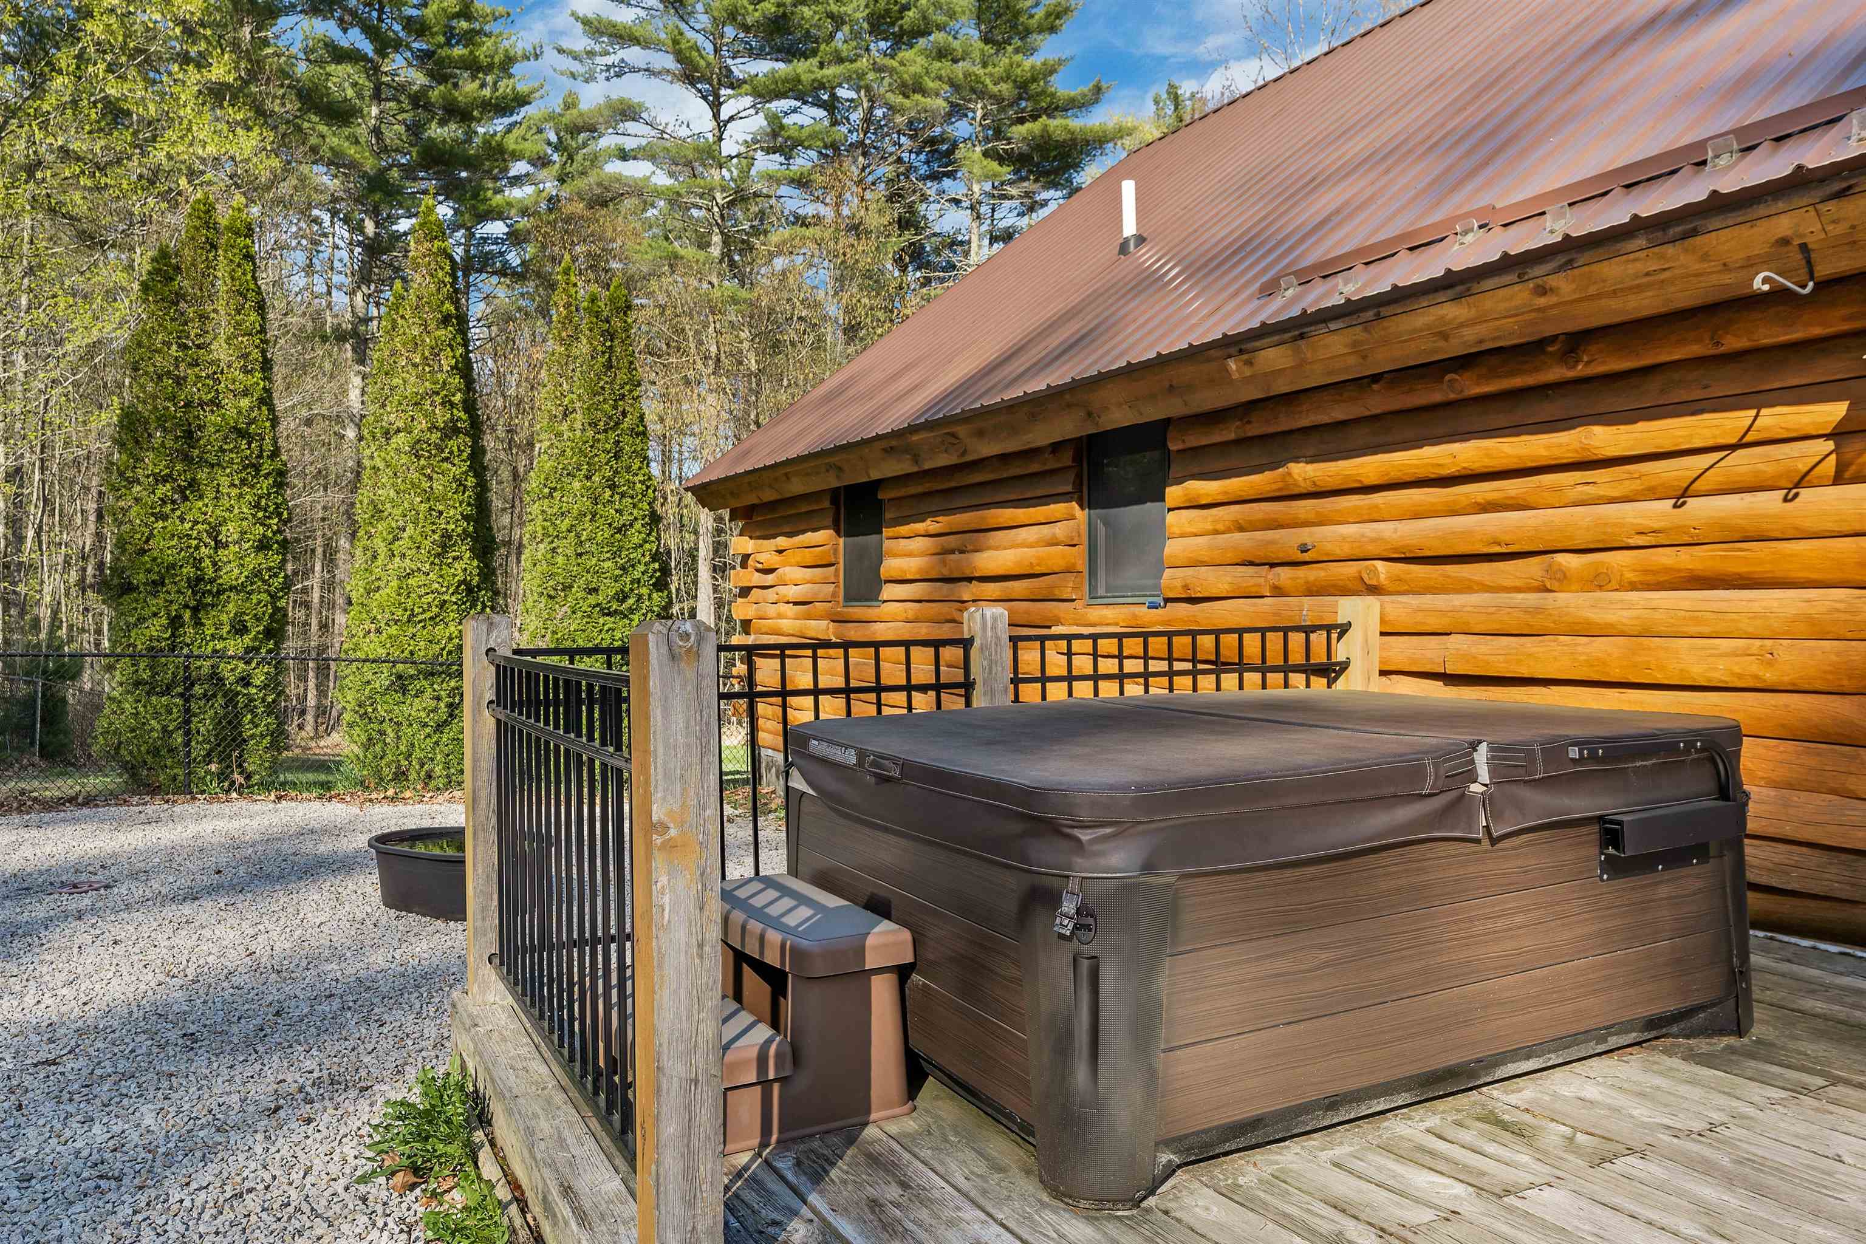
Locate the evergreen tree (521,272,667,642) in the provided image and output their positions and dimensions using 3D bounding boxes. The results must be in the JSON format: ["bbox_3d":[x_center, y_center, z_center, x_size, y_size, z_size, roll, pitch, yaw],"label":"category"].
[{"bbox_3d":[-3.337,-0.894,12.300,1.413,5.133,1.413,-1,1,-15],"label":"evergreen tree"}]

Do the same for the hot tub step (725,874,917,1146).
[{"bbox_3d":[-0.447,0.886,2.926,0.604,0.410,0.695,-1,1,-28],"label":"hot tub step"}]

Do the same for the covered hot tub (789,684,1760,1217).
[{"bbox_3d":[0.873,0.676,3.554,2.172,0.798,1.624,-1,1,-28],"label":"covered hot tub"}]

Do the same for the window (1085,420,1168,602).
[{"bbox_3d":[1.189,-0.651,7.403,0.100,1.060,0.832,-1,1,-28],"label":"window"}]

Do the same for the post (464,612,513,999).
[{"bbox_3d":[-1.284,0.530,3.584,0.116,1.108,0.116,-1,1,-28],"label":"post"}]

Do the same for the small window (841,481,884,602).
[{"bbox_3d":[-0.568,-0.690,10.755,0.100,1.060,0.878,-1,1,-28],"label":"small window"}]

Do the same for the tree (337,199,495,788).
[{"bbox_3d":[-5.020,-1.241,12.100,1.475,5.716,1.475,-1,1,-22],"label":"tree"}]

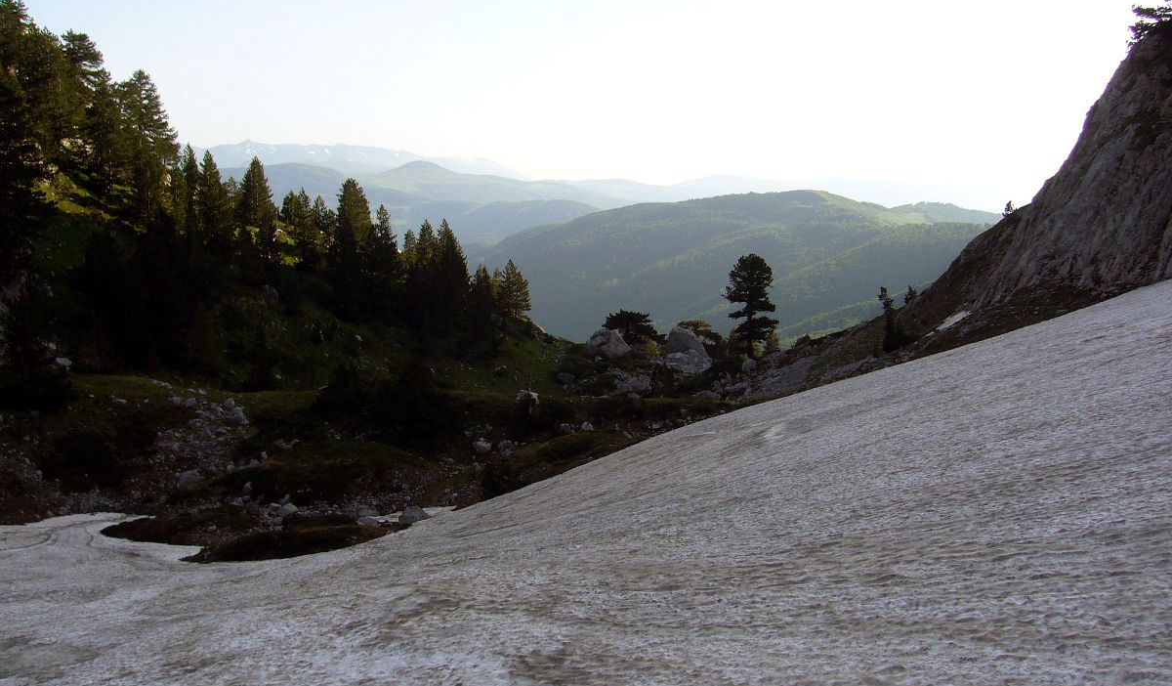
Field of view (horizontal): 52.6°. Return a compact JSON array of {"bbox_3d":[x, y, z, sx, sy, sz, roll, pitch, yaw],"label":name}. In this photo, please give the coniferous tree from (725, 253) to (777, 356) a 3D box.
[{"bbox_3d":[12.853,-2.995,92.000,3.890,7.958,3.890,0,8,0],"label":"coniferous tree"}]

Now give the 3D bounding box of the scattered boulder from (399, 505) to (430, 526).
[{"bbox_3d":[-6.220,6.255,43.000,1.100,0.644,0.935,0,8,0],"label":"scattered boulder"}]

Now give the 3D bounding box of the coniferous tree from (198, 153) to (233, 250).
[{"bbox_3d":[-28.463,-10.913,91.000,2.565,7.871,2.565,0,8,0],"label":"coniferous tree"}]

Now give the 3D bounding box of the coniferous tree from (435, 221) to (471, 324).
[{"bbox_3d":[-10.463,-5.481,93.000,2.767,8.354,2.767,0,8,0],"label":"coniferous tree"}]

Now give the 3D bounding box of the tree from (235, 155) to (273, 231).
[{"bbox_3d":[-27.422,-12.156,98.000,3.069,6.684,3.069,0,8,0],"label":"tree"}]

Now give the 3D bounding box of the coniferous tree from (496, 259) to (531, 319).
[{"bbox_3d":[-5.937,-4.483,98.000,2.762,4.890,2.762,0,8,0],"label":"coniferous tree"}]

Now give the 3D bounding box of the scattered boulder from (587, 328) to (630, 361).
[{"bbox_3d":[1.704,0.036,88.000,3.236,2.108,2.751,0,8,0],"label":"scattered boulder"}]

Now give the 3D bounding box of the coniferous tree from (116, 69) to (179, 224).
[{"bbox_3d":[-32.602,-14.542,88.000,4.410,11.564,4.410,0,8,0],"label":"coniferous tree"}]

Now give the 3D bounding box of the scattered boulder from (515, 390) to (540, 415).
[{"bbox_3d":[-3.291,3.345,66.000,1.372,1.311,1.166,0,8,0],"label":"scattered boulder"}]

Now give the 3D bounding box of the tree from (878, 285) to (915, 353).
[{"bbox_3d":[20.935,-1.615,80.000,2.380,4.658,2.380,0,8,0],"label":"tree"}]

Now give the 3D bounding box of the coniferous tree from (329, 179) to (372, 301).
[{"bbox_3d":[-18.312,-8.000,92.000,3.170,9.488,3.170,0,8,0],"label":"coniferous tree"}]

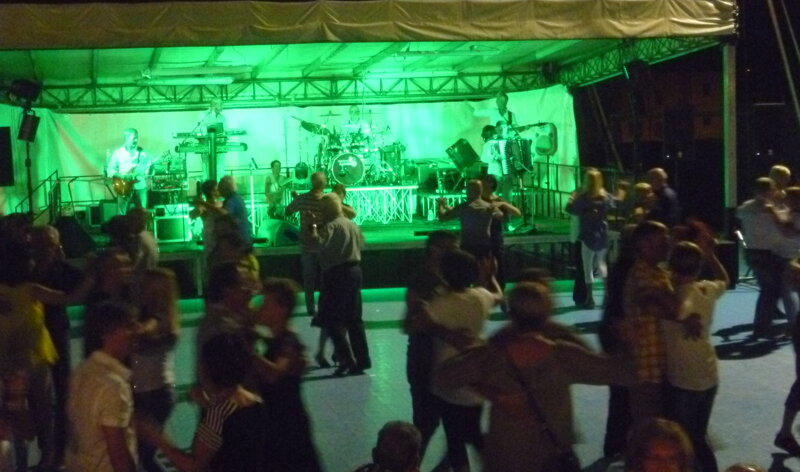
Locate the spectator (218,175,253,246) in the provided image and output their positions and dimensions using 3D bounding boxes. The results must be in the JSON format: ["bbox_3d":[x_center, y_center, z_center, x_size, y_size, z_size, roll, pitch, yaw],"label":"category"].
[{"bbox_3d":[-1.940,0.145,18.100,0.480,1.720,0.520,0,5,15],"label":"spectator"}]

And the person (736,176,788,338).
[{"bbox_3d":[3.710,0.220,15.800,0.530,1.680,0.460,2,6,37],"label":"person"}]

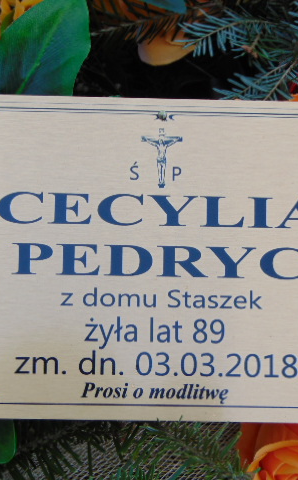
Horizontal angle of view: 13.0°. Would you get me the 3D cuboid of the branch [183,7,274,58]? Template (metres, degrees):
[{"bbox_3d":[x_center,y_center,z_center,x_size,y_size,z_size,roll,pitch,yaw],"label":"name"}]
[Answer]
[{"bbox_3d":[0.048,-0.124,0.785,0.060,0.021,0.032,0,55,0],"label":"branch"}]

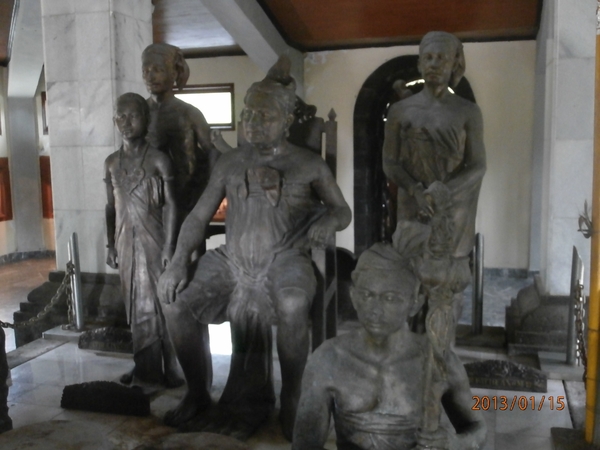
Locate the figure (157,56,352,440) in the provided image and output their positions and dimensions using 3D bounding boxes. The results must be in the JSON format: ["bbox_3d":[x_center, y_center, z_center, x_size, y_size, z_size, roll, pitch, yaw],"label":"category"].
[{"bbox_3d":[-0.171,0.034,2.744,0.670,1.468,0.840,2,7,17],"label":"figure"}]

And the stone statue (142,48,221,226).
[{"bbox_3d":[-0.671,-0.103,3.341,0.490,1.604,0.390,2,7,20],"label":"stone statue"}]

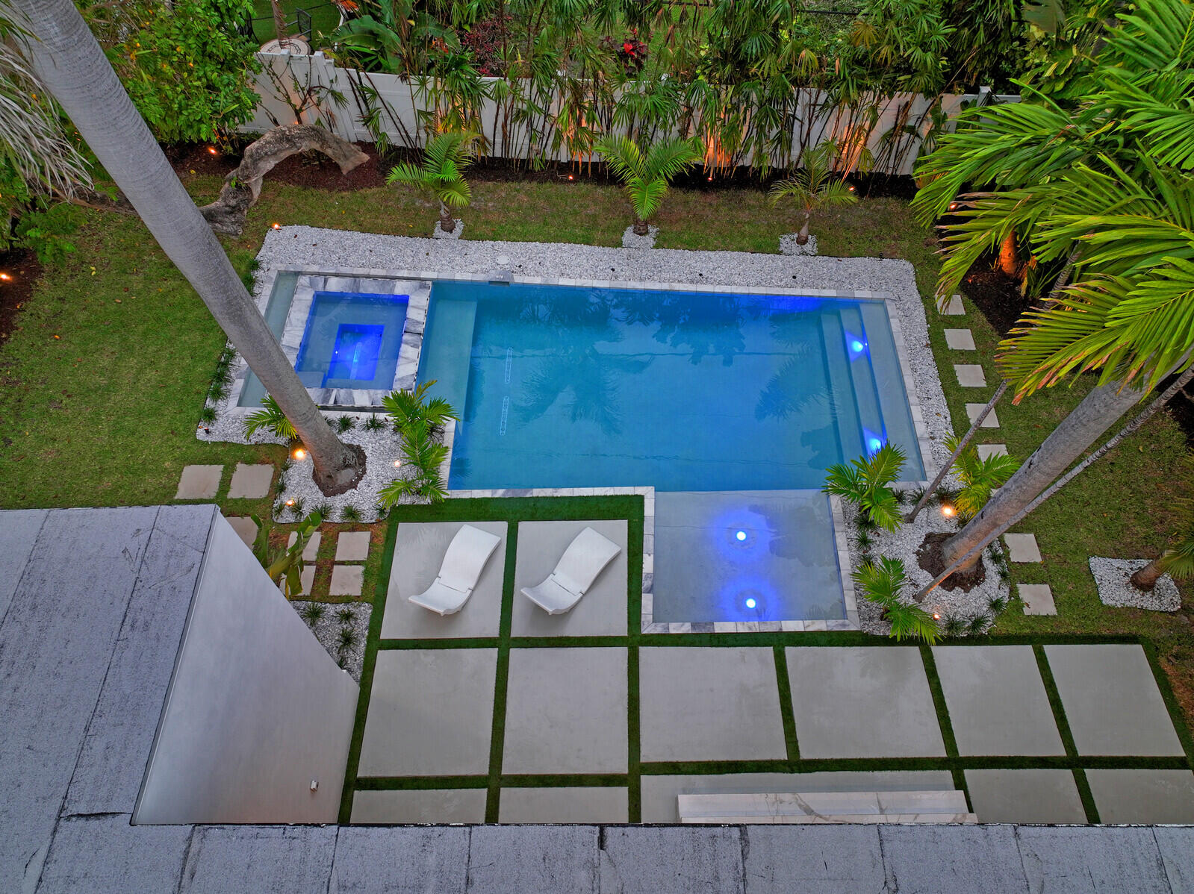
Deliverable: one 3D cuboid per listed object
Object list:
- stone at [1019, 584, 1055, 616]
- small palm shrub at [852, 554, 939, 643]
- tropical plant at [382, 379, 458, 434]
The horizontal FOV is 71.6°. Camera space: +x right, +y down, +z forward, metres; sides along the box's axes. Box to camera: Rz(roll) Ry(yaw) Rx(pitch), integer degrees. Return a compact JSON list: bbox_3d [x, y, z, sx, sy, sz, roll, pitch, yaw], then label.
[{"bbox_3d":[6.277,2.197,11.823,0.460,0.050,0.455,0,57,0],"label":"stone"},{"bbox_3d":[3.781,1.990,10.564,1.150,1.000,1.050,-1,55,2],"label":"small palm shrub"},{"bbox_3d":[-2.698,-0.476,12.561,1.200,1.100,1.050,-1,55,2],"label":"tropical plant"}]

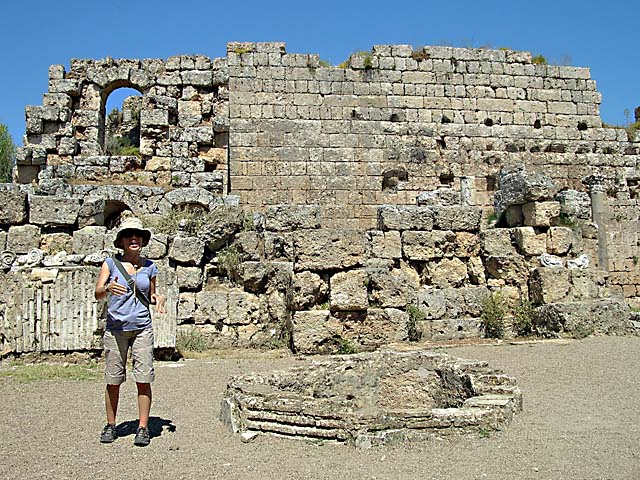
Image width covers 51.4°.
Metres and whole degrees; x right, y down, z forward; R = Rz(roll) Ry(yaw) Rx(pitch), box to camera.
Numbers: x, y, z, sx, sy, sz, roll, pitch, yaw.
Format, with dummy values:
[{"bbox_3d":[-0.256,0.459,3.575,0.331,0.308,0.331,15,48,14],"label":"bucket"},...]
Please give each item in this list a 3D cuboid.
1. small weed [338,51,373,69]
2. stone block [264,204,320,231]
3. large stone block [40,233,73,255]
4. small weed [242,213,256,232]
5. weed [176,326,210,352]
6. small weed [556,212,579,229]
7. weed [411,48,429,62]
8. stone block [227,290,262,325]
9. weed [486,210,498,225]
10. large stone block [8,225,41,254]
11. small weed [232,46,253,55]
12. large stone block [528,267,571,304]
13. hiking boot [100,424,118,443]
[{"bbox_3d":[0.704,-3.495,12.900,0.630,0.310,0.350,0,1,-11],"label":"small weed"},{"bbox_3d":[-0.421,-0.319,9.600,0.773,0.362,0.500,0,1,-11],"label":"stone block"},{"bbox_3d":[-3.452,0.044,8.838,0.392,0.285,0.400,0,0,-9],"label":"large stone block"},{"bbox_3d":[-0.953,-0.237,9.000,0.190,0.260,0.180,0,2,-10],"label":"small weed"},{"bbox_3d":[-1.599,1.254,8.350,0.380,0.310,0.280,0,2,-10],"label":"weed"},{"bbox_3d":[3.718,-0.293,10.000,0.280,0.240,0.240,0,2,-10],"label":"small weed"},{"bbox_3d":[2.018,-3.742,13.500,0.372,0.263,0.300,0,0,-9],"label":"weed"},{"bbox_3d":[-1.061,0.920,9.288,0.488,0.455,0.420,0,0,-9],"label":"stone block"},{"bbox_3d":[2.640,-0.344,10.185,0.183,0.214,0.170,0,0,-8],"label":"weed"},{"bbox_3d":[-3.878,-0.007,8.838,0.412,0.388,0.420,0,0,-9],"label":"large stone block"},{"bbox_3d":[-1.480,-3.615,12.700,0.360,0.140,0.250,0,1,-11],"label":"small weed"},{"bbox_3d":[3.277,0.641,9.555,0.470,0.513,0.420,-1,1,-13],"label":"large stone block"},{"bbox_3d":[-1.625,1.465,5.120,0.105,0.105,0.270,0,0,-7],"label":"hiking boot"}]

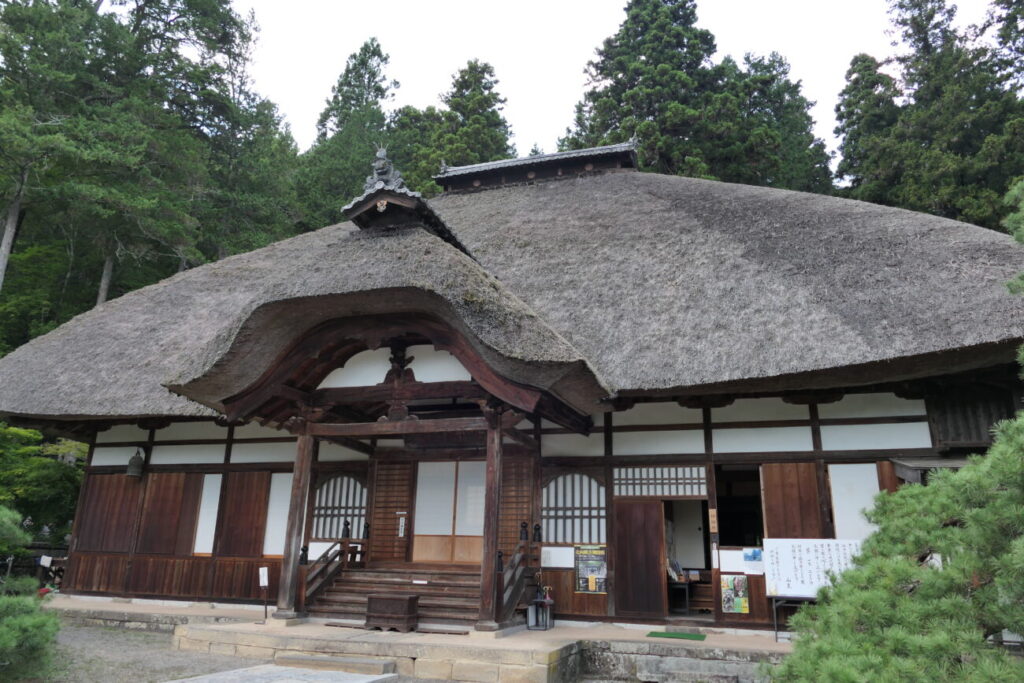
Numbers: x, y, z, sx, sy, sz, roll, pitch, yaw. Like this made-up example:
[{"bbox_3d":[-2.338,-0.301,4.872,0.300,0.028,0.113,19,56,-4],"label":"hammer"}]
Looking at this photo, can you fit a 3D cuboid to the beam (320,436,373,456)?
[{"bbox_3d":[-3.270,1.978,13.858,0.150,0.220,2.300,-4,-18,18],"label":"beam"}]

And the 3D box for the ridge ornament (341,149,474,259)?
[{"bbox_3d":[-1.830,-2.235,13.317,1.480,1.500,2.700,-4,-17,17],"label":"ridge ornament"}]

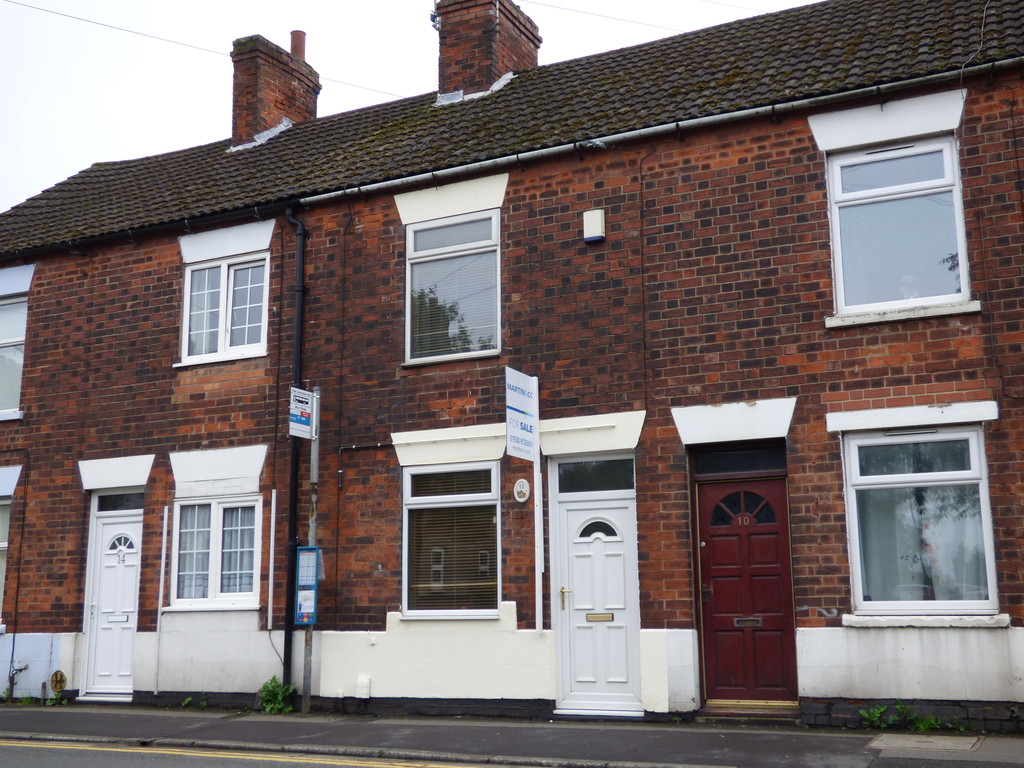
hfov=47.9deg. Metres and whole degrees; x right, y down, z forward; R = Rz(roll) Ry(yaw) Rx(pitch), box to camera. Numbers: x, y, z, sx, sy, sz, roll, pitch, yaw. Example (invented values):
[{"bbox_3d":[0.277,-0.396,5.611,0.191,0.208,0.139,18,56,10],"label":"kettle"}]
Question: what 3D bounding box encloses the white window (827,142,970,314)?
[{"bbox_3d":[3.337,-1.343,9.969,1.061,1.442,0.100,-6,-13,24],"label":"white window"}]

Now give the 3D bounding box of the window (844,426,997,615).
[{"bbox_3d":[3.444,1.162,9.738,1.138,1.530,0.090,-6,-11,26],"label":"window"}]

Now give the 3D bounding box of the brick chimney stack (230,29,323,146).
[{"bbox_3d":[-3.549,-4.439,17.442,0.495,2.250,1.560,-6,-11,26],"label":"brick chimney stack"}]

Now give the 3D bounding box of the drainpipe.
[{"bbox_3d":[-2.260,0.587,11.965,0.105,5.096,0.130,-6,-13,24],"label":"drainpipe"}]

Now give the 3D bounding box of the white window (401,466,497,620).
[{"bbox_3d":[-0.589,1.561,11.632,1.123,1.513,0.090,-6,-11,26],"label":"white window"}]

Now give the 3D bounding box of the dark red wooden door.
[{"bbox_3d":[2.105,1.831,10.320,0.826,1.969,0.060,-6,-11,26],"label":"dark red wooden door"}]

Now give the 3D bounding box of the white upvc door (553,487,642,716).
[{"bbox_3d":[0.783,1.958,10.461,0.814,2.031,0.100,-6,-13,24],"label":"white upvc door"}]

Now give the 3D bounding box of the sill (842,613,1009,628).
[{"bbox_3d":[3.296,1.893,9.215,1.247,0.099,0.150,-6,-13,24],"label":"sill"}]

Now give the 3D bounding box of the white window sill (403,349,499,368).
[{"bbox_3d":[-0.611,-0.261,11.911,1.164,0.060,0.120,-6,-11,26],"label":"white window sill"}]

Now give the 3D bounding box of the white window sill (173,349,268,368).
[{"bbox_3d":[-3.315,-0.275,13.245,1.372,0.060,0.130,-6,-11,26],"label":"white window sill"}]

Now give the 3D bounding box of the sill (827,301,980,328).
[{"bbox_3d":[3.288,-0.564,9.708,1.232,0.082,0.150,-6,-13,24],"label":"sill"}]

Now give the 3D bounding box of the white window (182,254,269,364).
[{"bbox_3d":[-3.294,-0.869,13.412,1.249,1.186,0.090,-6,-11,26],"label":"white window"}]

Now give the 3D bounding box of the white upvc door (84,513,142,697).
[{"bbox_3d":[-4.337,2.429,12.771,0.810,2.023,0.100,-6,-13,24],"label":"white upvc door"}]

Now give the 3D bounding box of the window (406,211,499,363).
[{"bbox_3d":[-0.578,-0.964,11.645,1.066,1.481,0.100,-6,-13,24],"label":"window"}]

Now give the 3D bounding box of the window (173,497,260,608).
[{"bbox_3d":[-3.121,1.805,12.304,1.169,1.169,0.100,-6,-13,24],"label":"window"}]

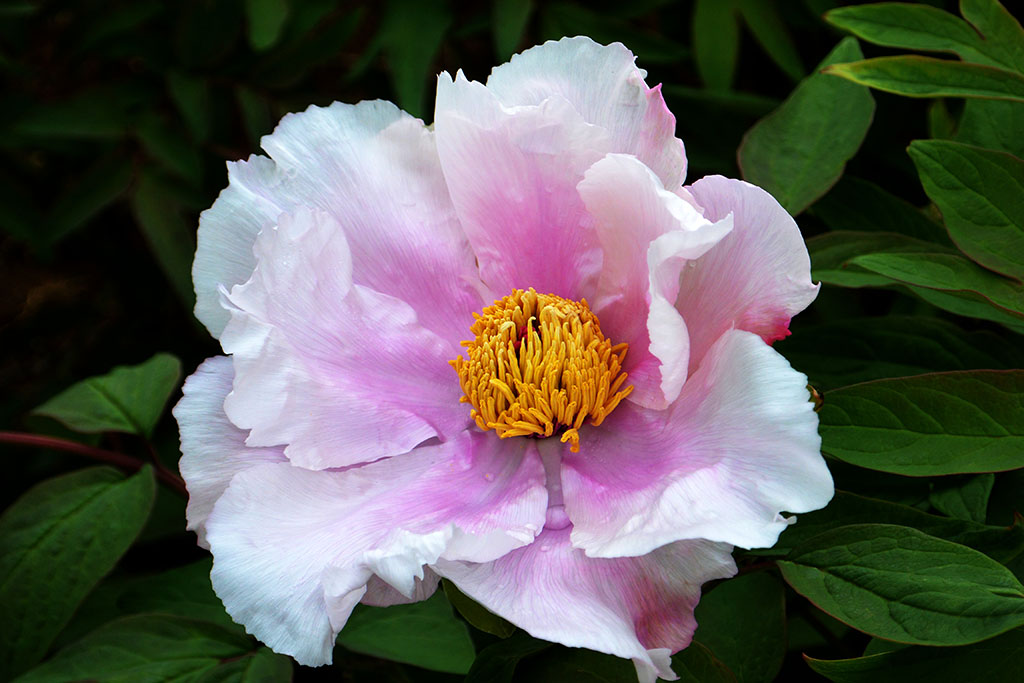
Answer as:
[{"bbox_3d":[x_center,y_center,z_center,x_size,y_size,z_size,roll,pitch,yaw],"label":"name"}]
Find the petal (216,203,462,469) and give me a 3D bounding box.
[{"bbox_3d":[-0.047,-0.001,0.650,0.074,0.032,0.070,-4,77,-22],"label":"petal"}]

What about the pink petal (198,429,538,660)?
[{"bbox_3d":[-0.038,0.058,0.635,0.090,0.034,0.058,-29,64,-16],"label":"pink petal"}]

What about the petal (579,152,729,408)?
[{"bbox_3d":[0.040,-0.016,0.652,0.042,0.070,0.034,7,9,33],"label":"petal"}]

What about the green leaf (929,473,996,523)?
[{"bbox_3d":[0.140,0.047,0.720,0.023,0.008,0.028,24,57,17],"label":"green leaf"}]

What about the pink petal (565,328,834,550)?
[{"bbox_3d":[0.051,0.029,0.643,0.072,0.030,0.060,13,65,13],"label":"pink petal"}]

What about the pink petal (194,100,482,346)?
[{"bbox_3d":[-0.048,-0.034,0.665,0.076,0.032,0.074,40,74,-10],"label":"pink petal"}]

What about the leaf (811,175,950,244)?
[{"bbox_3d":[0.120,-0.042,0.750,0.054,0.012,0.026,11,49,6],"label":"leaf"}]

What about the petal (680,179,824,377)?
[{"bbox_3d":[0.067,-0.017,0.665,0.050,0.066,0.026,27,7,20],"label":"petal"}]

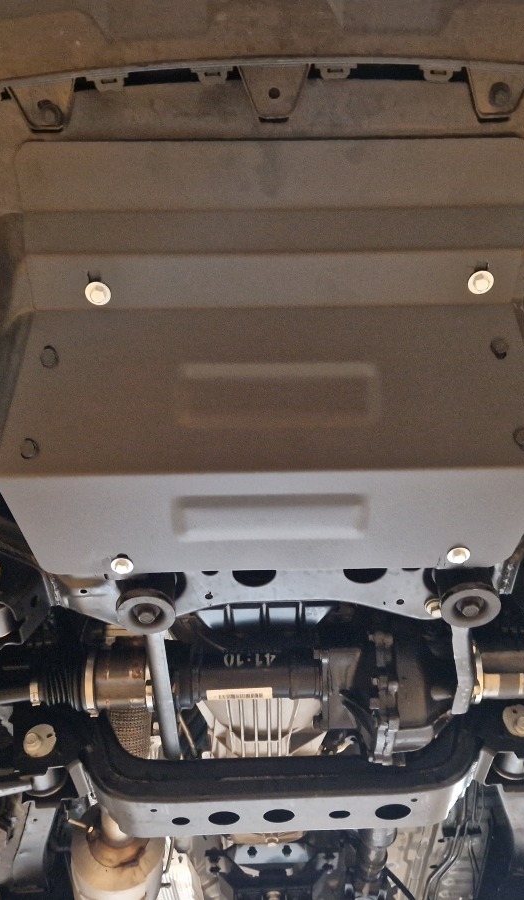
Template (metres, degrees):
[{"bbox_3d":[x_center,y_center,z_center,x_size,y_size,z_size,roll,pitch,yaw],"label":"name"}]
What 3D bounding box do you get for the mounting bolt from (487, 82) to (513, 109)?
[{"bbox_3d":[0.197,-0.294,0.660,0.019,0.010,0.019,-2,-50,0],"label":"mounting bolt"}]

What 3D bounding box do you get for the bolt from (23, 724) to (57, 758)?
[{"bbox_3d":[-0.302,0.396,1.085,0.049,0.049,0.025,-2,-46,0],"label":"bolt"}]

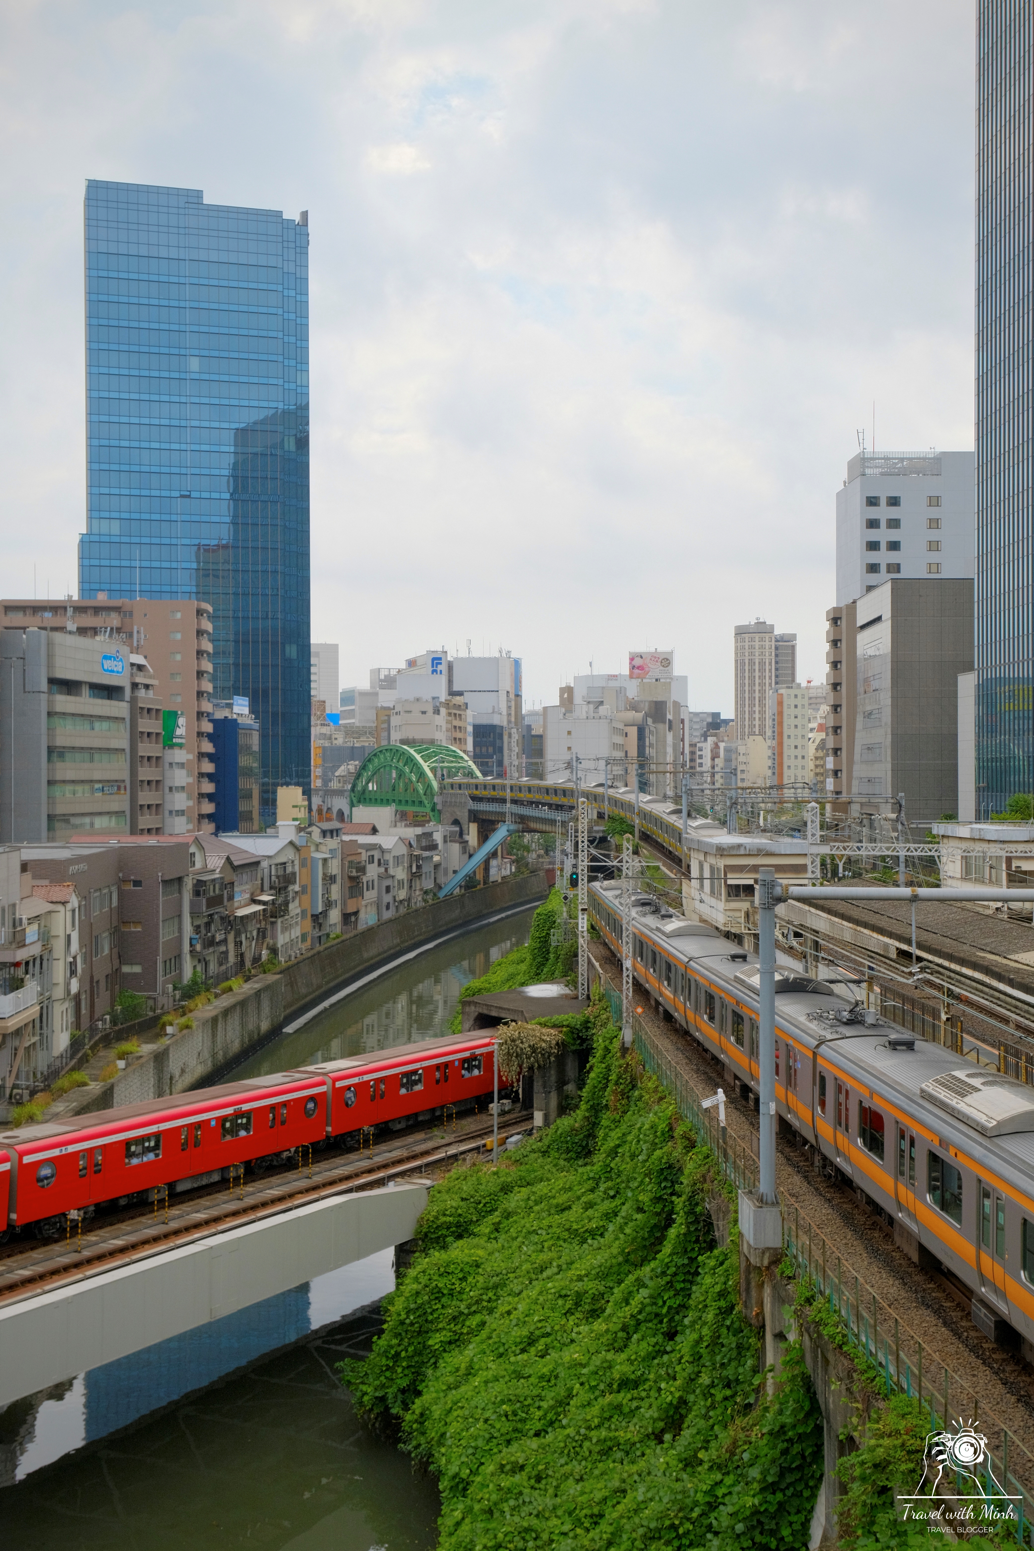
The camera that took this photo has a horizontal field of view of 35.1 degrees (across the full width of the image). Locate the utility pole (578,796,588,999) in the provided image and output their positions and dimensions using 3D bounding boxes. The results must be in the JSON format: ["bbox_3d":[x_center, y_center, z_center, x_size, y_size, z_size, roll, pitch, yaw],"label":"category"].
[{"bbox_3d":[3.558,6.611,88.000,0.520,10.878,0.520,0,0,3],"label":"utility pole"}]

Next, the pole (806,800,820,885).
[{"bbox_3d":[12.350,5.300,68.000,0.500,8.500,0.500,0,0,-3],"label":"pole"}]

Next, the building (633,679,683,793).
[{"bbox_3d":[33.000,-3.000,385.000,11.500,38.700,13.000,0,0,6],"label":"building"}]

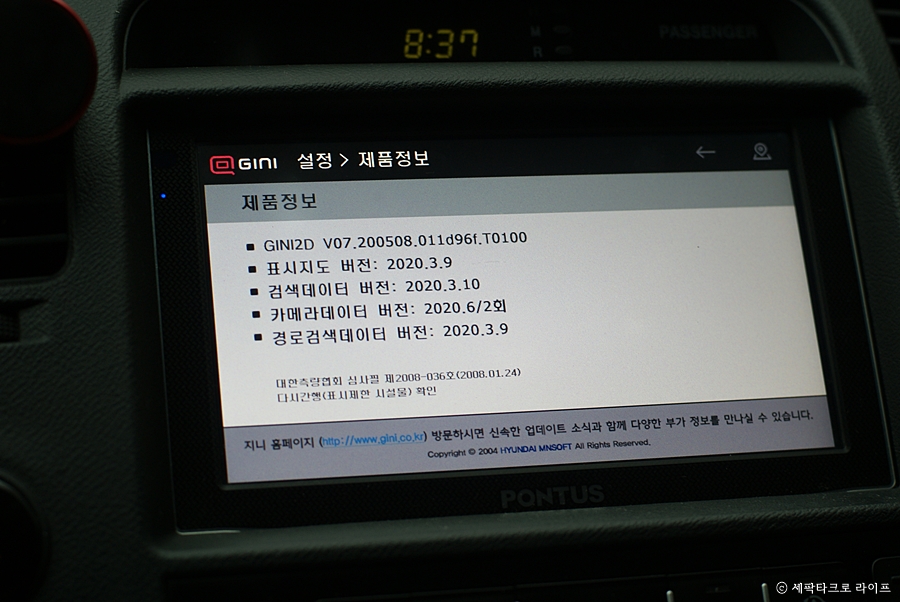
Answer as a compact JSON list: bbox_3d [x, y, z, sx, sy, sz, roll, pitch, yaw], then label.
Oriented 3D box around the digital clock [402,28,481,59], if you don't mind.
[{"bbox_3d":[-0.003,-0.071,0.514,0.021,0.008,0.006,-2,-7,-11],"label":"digital clock"}]

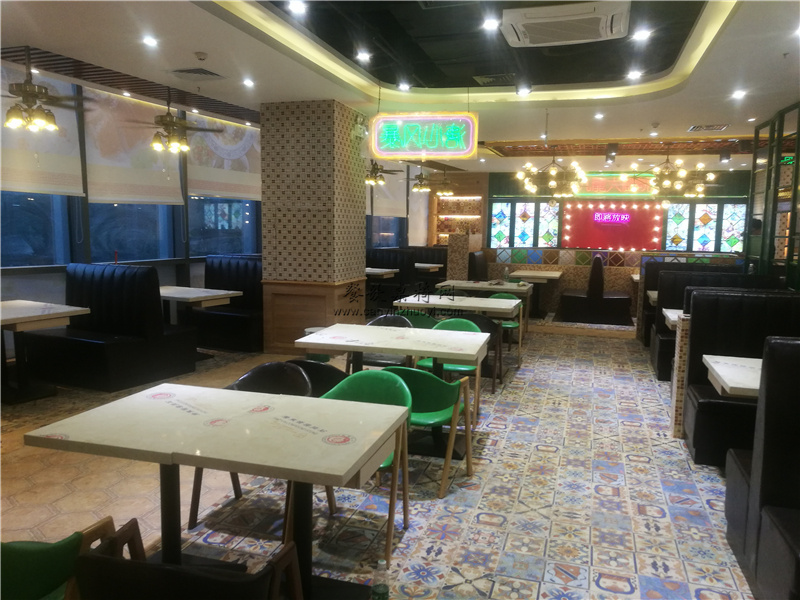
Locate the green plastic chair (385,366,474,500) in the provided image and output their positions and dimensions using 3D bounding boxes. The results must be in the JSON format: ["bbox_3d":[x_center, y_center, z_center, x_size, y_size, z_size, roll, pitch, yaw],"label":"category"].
[{"bbox_3d":[0.090,0.703,3.614,0.530,0.770,0.510,4,7,26],"label":"green plastic chair"}]

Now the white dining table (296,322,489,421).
[{"bbox_3d":[-0.019,0.637,4.399,1.206,0.754,0.784,3,7,16],"label":"white dining table"}]

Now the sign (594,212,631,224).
[{"bbox_3d":[3.569,-1.368,10.502,0.570,0.190,0.050,3,7,17],"label":"sign"}]

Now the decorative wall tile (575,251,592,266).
[{"bbox_3d":[3.117,-0.701,10.589,0.265,0.250,0.020,3,7,17],"label":"decorative wall tile"}]

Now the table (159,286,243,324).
[{"bbox_3d":[-2.563,0.285,7.203,1.180,0.750,0.820,4,7,25],"label":"table"}]

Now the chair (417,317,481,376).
[{"bbox_3d":[0.400,0.564,5.022,0.543,0.769,0.533,3,7,16],"label":"chair"}]

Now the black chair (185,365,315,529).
[{"bbox_3d":[-0.742,0.749,3.257,0.543,0.769,0.533,2,7,14],"label":"black chair"}]

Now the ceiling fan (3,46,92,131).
[{"bbox_3d":[-3.170,-1.807,5.333,1.250,0.720,1.250,3,7,22],"label":"ceiling fan"}]

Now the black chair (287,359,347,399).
[{"bbox_3d":[-0.501,0.676,3.800,0.530,0.770,0.510,3,7,20],"label":"black chair"}]

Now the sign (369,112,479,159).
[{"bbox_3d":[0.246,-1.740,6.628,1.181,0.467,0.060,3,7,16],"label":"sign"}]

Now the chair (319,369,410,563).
[{"bbox_3d":[-0.215,0.778,3.072,0.543,0.769,0.533,3,7,20],"label":"chair"}]

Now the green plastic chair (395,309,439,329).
[{"bbox_3d":[0.153,0.432,6.045,0.530,0.770,0.510,3,7,23],"label":"green plastic chair"}]

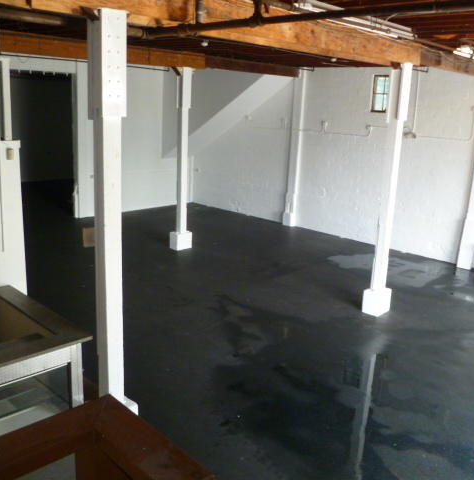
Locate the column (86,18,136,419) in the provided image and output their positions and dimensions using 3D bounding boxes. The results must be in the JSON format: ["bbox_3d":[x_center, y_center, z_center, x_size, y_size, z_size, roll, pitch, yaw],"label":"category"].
[{"bbox_3d":[-1.156,0.069,4.713,0.310,4.007,0.400,16,19,43],"label":"column"}]

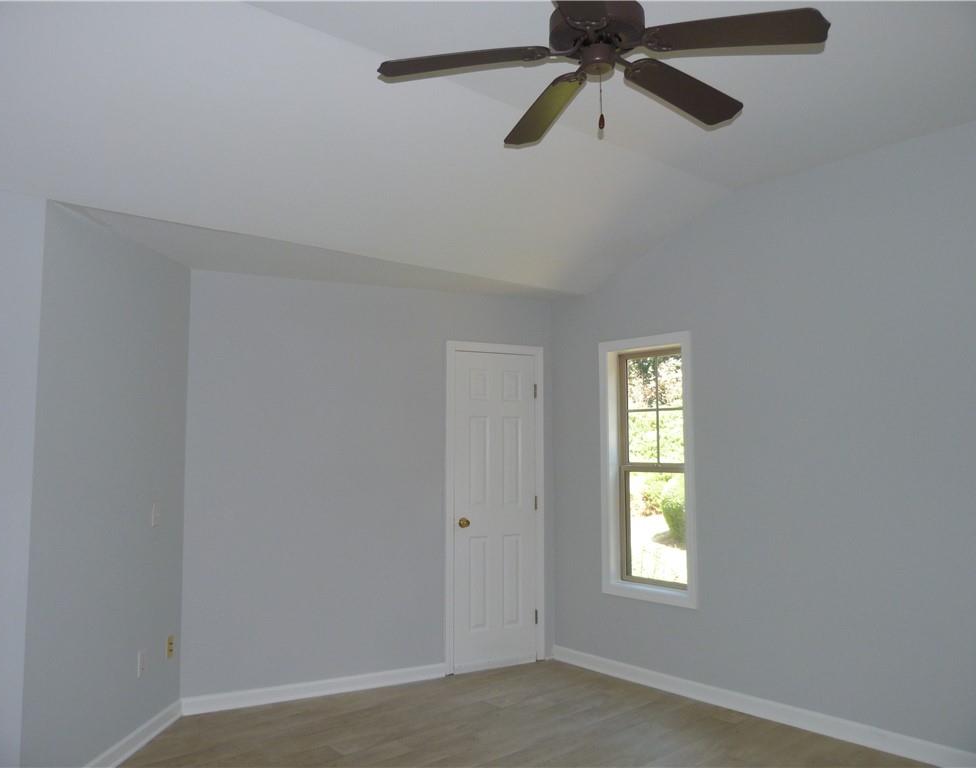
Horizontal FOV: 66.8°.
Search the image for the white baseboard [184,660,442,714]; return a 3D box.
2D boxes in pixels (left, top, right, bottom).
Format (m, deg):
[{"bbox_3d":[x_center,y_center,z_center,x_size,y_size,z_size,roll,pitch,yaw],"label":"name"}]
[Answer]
[{"bbox_3d":[-0.956,1.754,4.293,1.516,0.090,0.020,2,-5,-25],"label":"white baseboard"}]

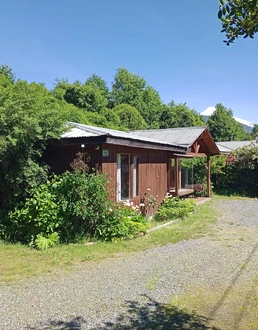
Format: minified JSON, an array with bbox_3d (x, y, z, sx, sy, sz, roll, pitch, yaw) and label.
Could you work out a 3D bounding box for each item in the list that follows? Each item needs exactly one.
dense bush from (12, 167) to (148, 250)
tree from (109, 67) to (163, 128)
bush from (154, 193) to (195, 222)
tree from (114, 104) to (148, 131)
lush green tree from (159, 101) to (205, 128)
[{"bbox_3d":[-1.192,0.881,7.489,3.200,1.650,1.700,0,-1,0],"label":"dense bush"},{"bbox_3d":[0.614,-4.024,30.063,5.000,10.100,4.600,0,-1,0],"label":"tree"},{"bbox_3d":[1.589,1.407,11.082,0.950,0.740,1.600,0,-1,24],"label":"bush"},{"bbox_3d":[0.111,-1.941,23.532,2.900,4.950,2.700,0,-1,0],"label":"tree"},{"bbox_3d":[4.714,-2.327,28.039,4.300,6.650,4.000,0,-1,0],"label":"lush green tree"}]

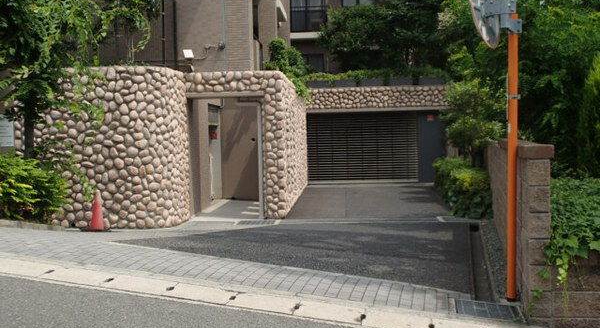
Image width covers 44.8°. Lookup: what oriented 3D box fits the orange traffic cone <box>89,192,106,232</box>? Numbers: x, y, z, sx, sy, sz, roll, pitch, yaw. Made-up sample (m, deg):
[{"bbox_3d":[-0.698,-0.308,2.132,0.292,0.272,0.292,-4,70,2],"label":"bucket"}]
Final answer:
[{"bbox_3d":[-3.415,0.790,12.300,0.380,0.680,0.380,-2,2,-15],"label":"orange traffic cone"}]

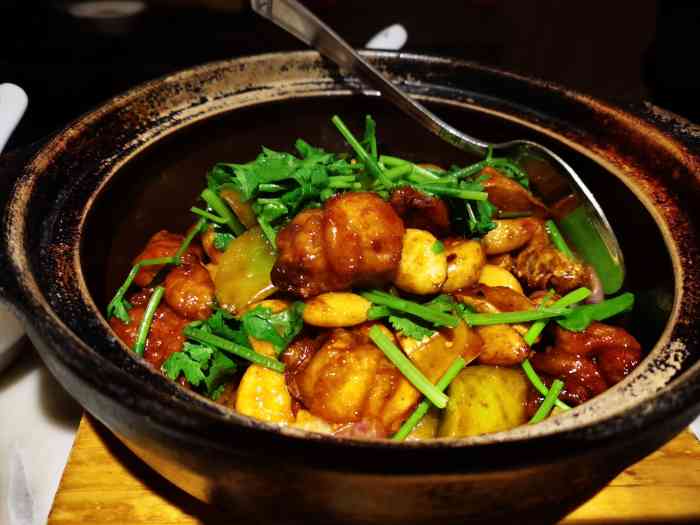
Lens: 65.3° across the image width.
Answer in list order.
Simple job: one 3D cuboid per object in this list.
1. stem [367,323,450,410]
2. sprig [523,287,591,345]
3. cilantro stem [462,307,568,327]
[{"bbox_3d":[0.019,0.035,0.184,0.004,0.004,0.035,-30,65,-34],"label":"stem"},{"bbox_3d":[0.081,0.021,0.211,0.040,0.005,0.005,-32,49,-24],"label":"sprig"},{"bbox_3d":[0.063,0.020,0.207,0.043,0.004,0.004,-3,39,-13],"label":"cilantro stem"}]

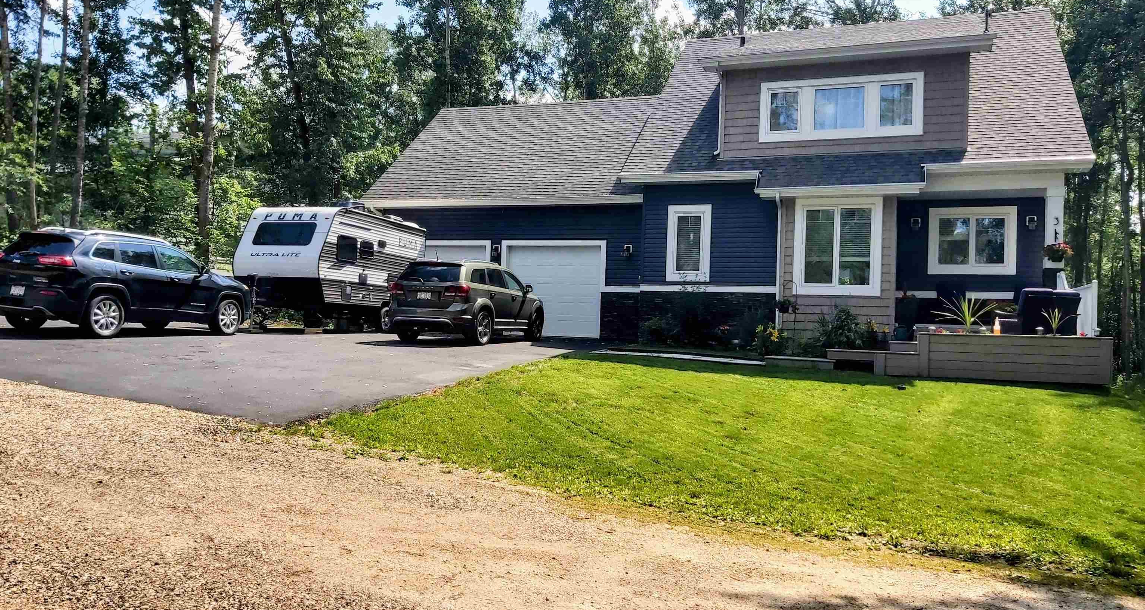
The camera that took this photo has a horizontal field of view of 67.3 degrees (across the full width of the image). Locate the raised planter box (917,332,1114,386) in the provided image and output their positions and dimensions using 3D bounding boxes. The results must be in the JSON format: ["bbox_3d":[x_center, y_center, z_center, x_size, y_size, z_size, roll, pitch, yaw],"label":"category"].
[{"bbox_3d":[7.173,0.870,14.089,2.809,0.709,0.500,1,-2,21],"label":"raised planter box"}]

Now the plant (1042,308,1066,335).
[{"bbox_3d":[7.791,0.267,13.883,0.460,0.490,0.440,1,-2,21],"label":"plant"}]

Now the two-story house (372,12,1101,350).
[{"bbox_3d":[4.281,-3.546,26.232,18.150,9.850,13.000,1,-2,21],"label":"two-story house"}]

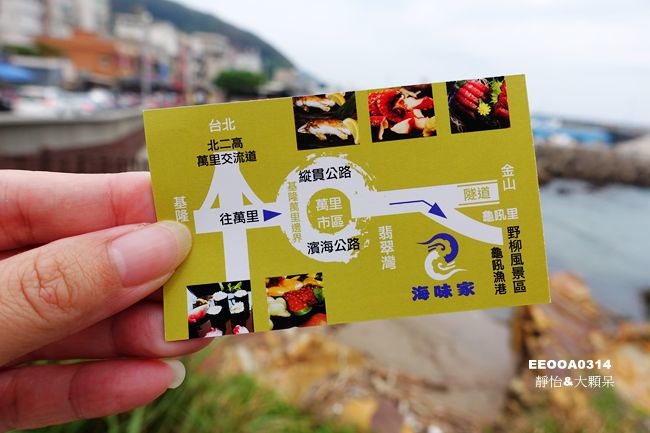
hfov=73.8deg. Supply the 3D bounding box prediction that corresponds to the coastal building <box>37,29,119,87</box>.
[{"bbox_3d":[-25.358,-15.345,45.009,6.000,7.000,6.000,9,15,19],"label":"coastal building"}]

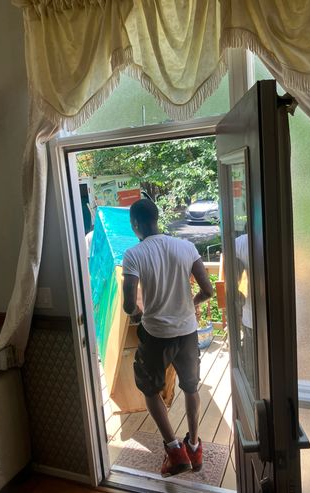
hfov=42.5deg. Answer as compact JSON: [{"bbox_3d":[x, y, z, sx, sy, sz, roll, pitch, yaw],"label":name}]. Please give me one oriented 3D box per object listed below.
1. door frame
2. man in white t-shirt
[{"bbox_3d":[0.029,0.429,2.152,1.003,2.059,0.150,-1,11,21],"label":"door frame"},{"bbox_3d":[0.079,0.568,2.550,0.550,1.733,0.500,-7,10,-13],"label":"man in white t-shirt"}]

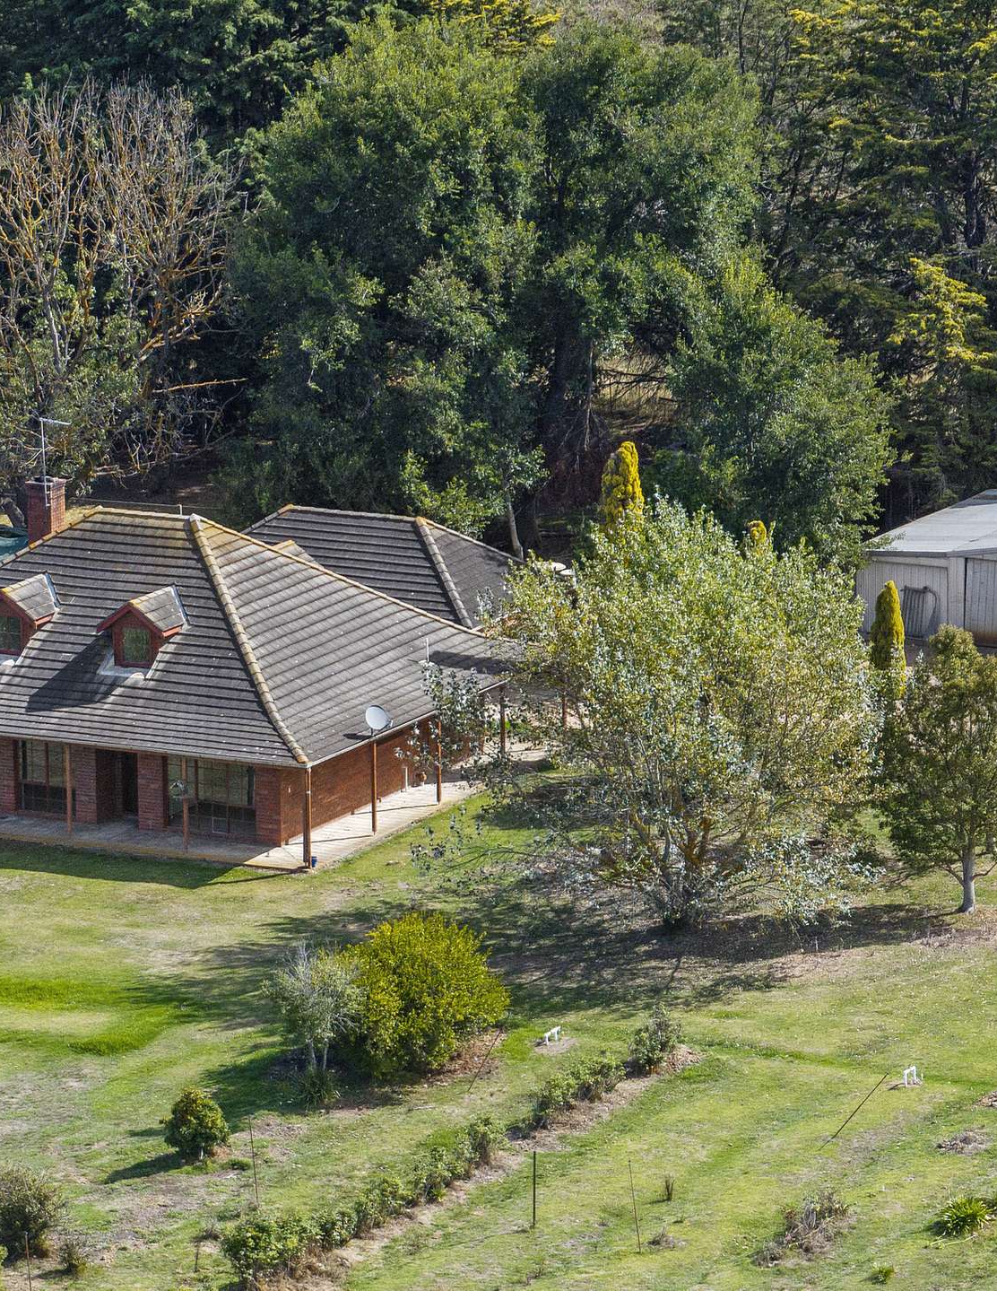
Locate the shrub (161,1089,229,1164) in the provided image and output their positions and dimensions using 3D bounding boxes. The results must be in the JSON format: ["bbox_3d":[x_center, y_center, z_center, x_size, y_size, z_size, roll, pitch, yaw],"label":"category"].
[{"bbox_3d":[-6.555,10.268,172.985,1.450,1.500,1.350,-1,13,0],"label":"shrub"}]

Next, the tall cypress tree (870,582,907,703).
[{"bbox_3d":[10.219,0.875,206.652,1.079,5.195,1.079,0,12,0],"label":"tall cypress tree"}]

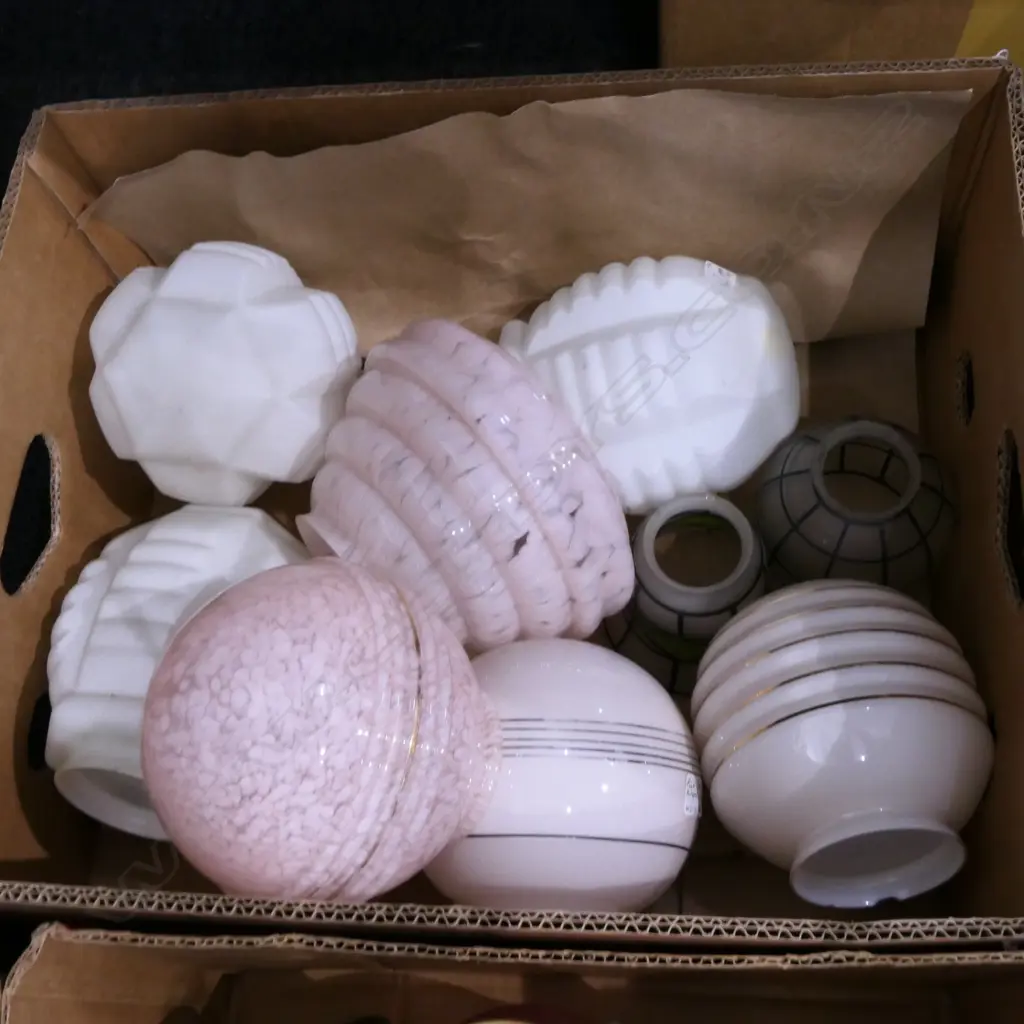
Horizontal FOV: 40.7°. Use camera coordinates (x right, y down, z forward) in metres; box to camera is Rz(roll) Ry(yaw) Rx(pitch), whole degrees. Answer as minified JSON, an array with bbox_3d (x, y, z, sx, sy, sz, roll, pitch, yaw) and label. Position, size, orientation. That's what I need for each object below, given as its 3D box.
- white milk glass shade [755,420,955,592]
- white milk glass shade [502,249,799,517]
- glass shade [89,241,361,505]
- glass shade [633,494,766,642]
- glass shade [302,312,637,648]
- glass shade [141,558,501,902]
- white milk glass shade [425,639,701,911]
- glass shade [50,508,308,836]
[{"bbox_3d":[0.194,0.002,0.775,0.113,0.105,0.113,0,64,8],"label":"white milk glass shade"},{"bbox_3d":[0.067,-0.069,0.770,0.178,0.143,0.143,-12,94,21],"label":"white milk glass shade"},{"bbox_3d":[-0.155,-0.076,0.745,0.147,0.138,0.145,0,101,-12],"label":"glass shade"},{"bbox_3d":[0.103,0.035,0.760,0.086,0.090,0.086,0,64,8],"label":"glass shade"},{"bbox_3d":[-0.025,-0.001,0.690,0.132,0.179,0.179,-39,91,-16],"label":"glass shade"},{"bbox_3d":[-0.091,0.100,0.630,0.155,0.156,0.156,15,79,-23],"label":"glass shade"},{"bbox_3d":[0.021,0.146,0.703,0.153,0.153,0.164,-1,72,8],"label":"white milk glass shade"},{"bbox_3d":[-0.175,0.079,0.750,0.140,0.140,0.175,17,66,-11],"label":"glass shade"}]

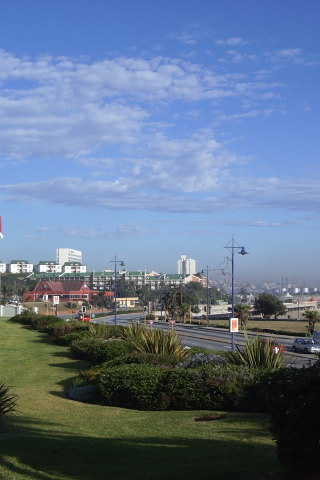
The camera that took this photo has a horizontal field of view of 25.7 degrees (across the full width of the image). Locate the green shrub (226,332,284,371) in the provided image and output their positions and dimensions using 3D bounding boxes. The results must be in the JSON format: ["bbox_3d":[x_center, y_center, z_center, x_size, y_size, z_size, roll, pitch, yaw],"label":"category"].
[{"bbox_3d":[3.126,3.732,23.000,1.900,1.500,1.800,0,-4,0],"label":"green shrub"}]

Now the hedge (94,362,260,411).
[{"bbox_3d":[0.371,3.050,14.913,3.500,1.000,1.700,0,-4,0],"label":"hedge"}]

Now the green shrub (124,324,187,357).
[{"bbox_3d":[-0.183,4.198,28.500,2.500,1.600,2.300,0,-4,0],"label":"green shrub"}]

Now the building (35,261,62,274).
[{"bbox_3d":[-74.573,18.900,469.910,17.500,10.000,12.000,1,-4,-15],"label":"building"}]

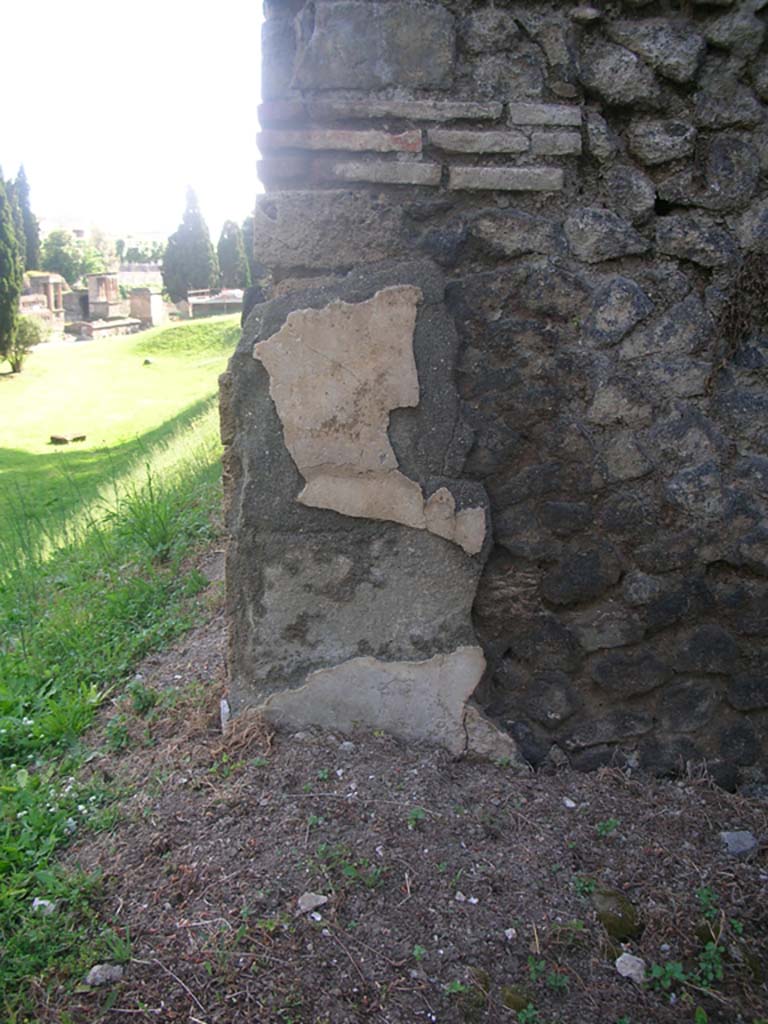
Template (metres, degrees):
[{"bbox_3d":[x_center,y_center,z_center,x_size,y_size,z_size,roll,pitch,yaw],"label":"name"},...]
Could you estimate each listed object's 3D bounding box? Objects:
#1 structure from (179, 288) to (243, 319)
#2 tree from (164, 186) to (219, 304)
[{"bbox_3d":[-10.996,-13.227,66.000,4.200,1.900,3.000,0,14,0],"label":"structure"},{"bbox_3d":[-13.456,-18.393,72.000,3.894,8.206,3.800,0,14,0],"label":"tree"}]

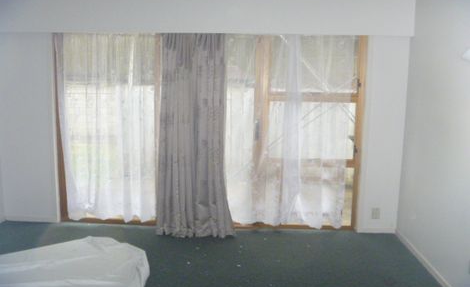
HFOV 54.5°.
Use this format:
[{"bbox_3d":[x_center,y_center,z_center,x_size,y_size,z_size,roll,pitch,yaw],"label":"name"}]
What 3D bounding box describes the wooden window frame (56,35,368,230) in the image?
[{"bbox_3d":[-0.269,-0.124,4.644,3.078,1.985,0.120,1,8,2],"label":"wooden window frame"}]

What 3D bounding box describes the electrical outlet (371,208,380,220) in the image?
[{"bbox_3d":[1.436,0.716,4.658,0.078,0.118,0.012,1,8,2],"label":"electrical outlet"}]

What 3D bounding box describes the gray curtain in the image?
[{"bbox_3d":[-0.382,-0.093,4.450,0.797,1.992,0.200,1,8,2],"label":"gray curtain"}]

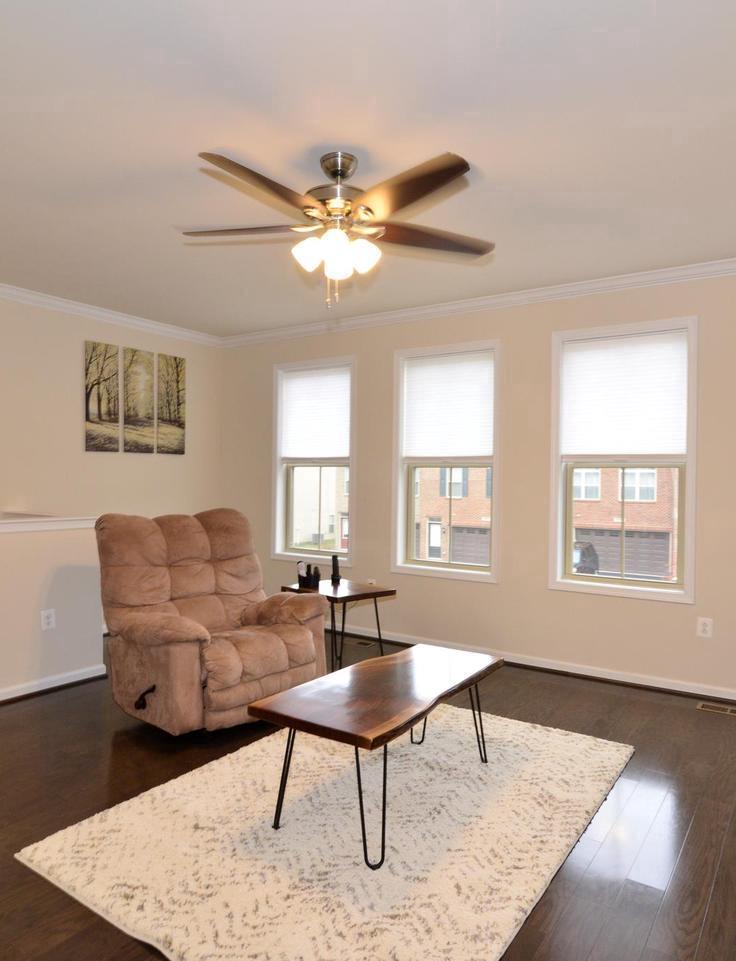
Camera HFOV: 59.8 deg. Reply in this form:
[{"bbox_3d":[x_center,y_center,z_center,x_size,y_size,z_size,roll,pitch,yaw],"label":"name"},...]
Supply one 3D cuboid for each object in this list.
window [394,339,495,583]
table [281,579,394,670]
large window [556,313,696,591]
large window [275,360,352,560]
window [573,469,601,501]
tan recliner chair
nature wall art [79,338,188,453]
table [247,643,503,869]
[{"bbox_3d":[0.552,-0.139,4.684,0.819,1.638,0.110,1,0,33],"label":"window"},{"bbox_3d":[-0.182,0.970,4.120,0.489,0.552,0.527,0,0,-44],"label":"table"},{"bbox_3d":[1.576,-0.122,4.014,0.819,1.638,0.110,1,0,33],"label":"large window"},{"bbox_3d":[-0.466,-0.155,5.350,0.819,1.638,0.110,1,0,33],"label":"large window"},{"bbox_3d":[10.239,0.203,30.345,1.600,1.500,0.120,1,0,33],"label":"window"},{"bbox_3d":[-0.841,0.717,3.587,0.953,1.048,0.953,0,0,-44],"label":"tan recliner chair"},{"bbox_3d":[-1.821,-0.627,5.124,0.035,0.826,0.940,1,0,33],"label":"nature wall art"},{"bbox_3d":[0.100,1.032,2.579,0.521,0.453,1.118,1,0,33],"label":"table"}]

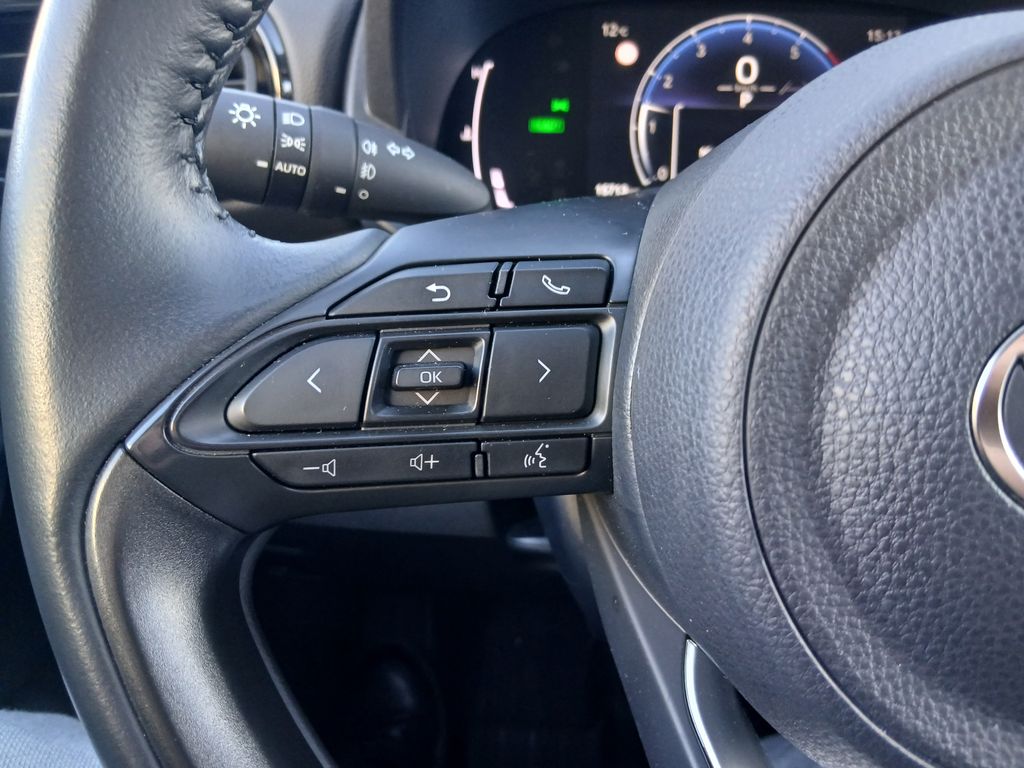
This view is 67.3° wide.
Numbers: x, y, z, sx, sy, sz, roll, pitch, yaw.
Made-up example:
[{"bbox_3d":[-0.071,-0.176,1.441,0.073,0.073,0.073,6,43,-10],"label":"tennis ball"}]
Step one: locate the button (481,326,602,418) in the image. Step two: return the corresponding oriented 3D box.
[{"bbox_3d":[0.005,-0.003,0.147,0.023,0.017,0.008,-2,8,-4],"label":"button"}]

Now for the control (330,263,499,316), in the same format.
[{"bbox_3d":[-0.018,-0.018,0.143,0.031,0.009,0.007,-2,8,-4],"label":"control"}]

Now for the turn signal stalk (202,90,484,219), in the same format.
[{"bbox_3d":[-0.042,-0.055,0.199,0.079,0.029,0.028,4,4,-25],"label":"turn signal stalk"}]

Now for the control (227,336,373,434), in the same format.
[{"bbox_3d":[-0.039,0.000,0.145,0.028,0.017,0.008,-2,8,-4],"label":"control"}]

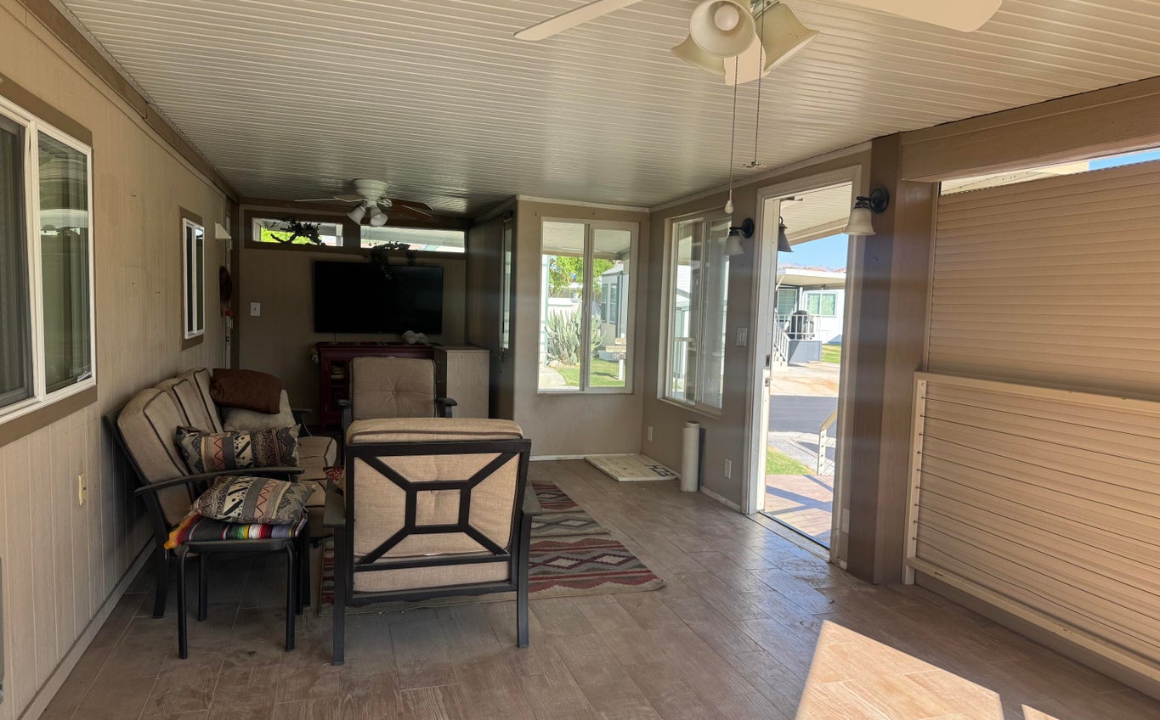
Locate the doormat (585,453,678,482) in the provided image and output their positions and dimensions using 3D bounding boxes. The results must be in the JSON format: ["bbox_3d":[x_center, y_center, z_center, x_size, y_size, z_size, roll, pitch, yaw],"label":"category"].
[{"bbox_3d":[0.392,0.862,6.436,0.489,0.035,0.897,1,4,-16],"label":"doormat"}]

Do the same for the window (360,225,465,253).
[{"bbox_3d":[-1.836,-1.336,8.905,1.143,0.242,0.091,1,5,-18],"label":"window"}]

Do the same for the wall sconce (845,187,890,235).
[{"bbox_3d":[1.375,-0.727,3.926,0.206,0.237,0.161,1,4,-16],"label":"wall sconce"}]

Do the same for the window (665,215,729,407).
[{"bbox_3d":[0.860,-0.366,6.077,0.081,1.411,1.058,1,4,-16],"label":"window"}]

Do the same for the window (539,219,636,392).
[{"bbox_3d":[0.066,-0.442,6.760,0.831,1.441,0.081,1,4,-16],"label":"window"}]

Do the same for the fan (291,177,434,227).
[{"bbox_3d":[-1.628,-1.208,6.221,1.108,0.348,1.108,1,5,-18],"label":"fan"}]

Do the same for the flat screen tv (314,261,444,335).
[{"bbox_3d":[-2.162,-0.661,8.731,1.345,0.761,0.070,1,5,-18],"label":"flat screen tv"}]

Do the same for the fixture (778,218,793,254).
[{"bbox_3d":[1.306,-0.835,5.320,0.232,0.242,0.181,1,4,-16],"label":"fixture"}]

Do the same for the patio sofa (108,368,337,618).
[{"bbox_3d":[-1.711,0.529,4.120,0.856,0.902,1.884,1,5,-18],"label":"patio sofa"}]

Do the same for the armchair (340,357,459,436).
[{"bbox_3d":[-1.339,0.416,5.797,0.781,0.897,0.856,1,5,-18],"label":"armchair"}]

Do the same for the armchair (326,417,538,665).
[{"bbox_3d":[-0.604,0.628,3.195,0.781,0.912,0.856,1,4,-16],"label":"armchair"}]

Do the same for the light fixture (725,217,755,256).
[{"bbox_3d":[0.992,-0.806,5.194,0.206,0.237,0.161,1,4,-16],"label":"light fixture"}]

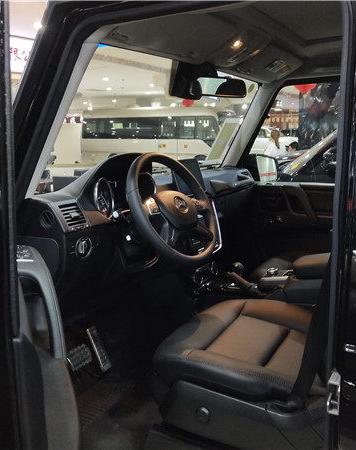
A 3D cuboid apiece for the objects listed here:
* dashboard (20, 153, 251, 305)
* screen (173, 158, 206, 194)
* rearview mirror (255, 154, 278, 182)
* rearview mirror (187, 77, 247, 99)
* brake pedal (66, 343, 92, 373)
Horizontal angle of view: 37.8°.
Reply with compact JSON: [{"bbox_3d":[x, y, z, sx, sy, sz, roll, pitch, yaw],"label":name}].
[{"bbox_3d":[-0.017,-0.051,1.943,0.300,0.450,1.390,5,11,28],"label":"dashboard"},{"bbox_3d":[0.031,-0.171,1.854,0.025,0.122,0.200,-17,0,30],"label":"screen"},{"bbox_3d":[0.437,-0.293,2.695,0.100,0.165,0.210,8,13,40],"label":"rearview mirror"},{"bbox_3d":[0.136,-0.470,1.789,0.235,0.068,0.045,-8,16,-36],"label":"rearview mirror"},{"bbox_3d":[-0.335,0.445,1.744,0.030,0.066,0.092,-19,-1,30],"label":"brake pedal"}]

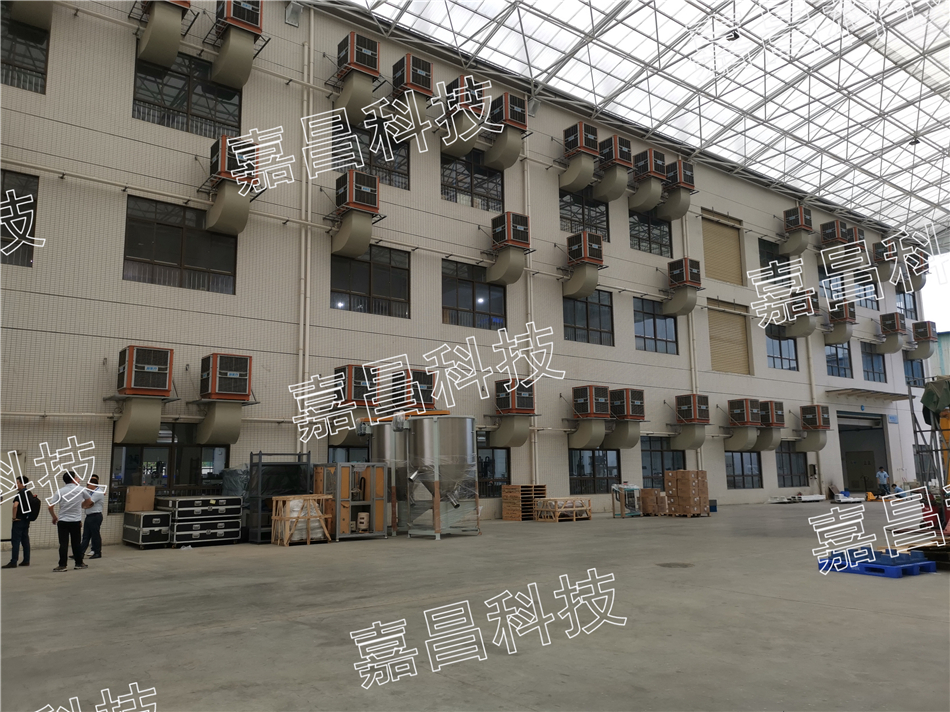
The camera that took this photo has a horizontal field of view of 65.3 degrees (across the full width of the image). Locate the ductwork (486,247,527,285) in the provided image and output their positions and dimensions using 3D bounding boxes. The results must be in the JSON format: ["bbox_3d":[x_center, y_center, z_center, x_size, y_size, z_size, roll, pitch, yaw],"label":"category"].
[{"bbox_3d":[1.135,-3.223,26.497,0.683,1.031,1.293,6,-11,-37],"label":"ductwork"}]

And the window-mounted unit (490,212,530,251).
[{"bbox_3d":[1.322,-4.478,27.096,0.990,1.165,0.965,6,-11,-38],"label":"window-mounted unit"}]

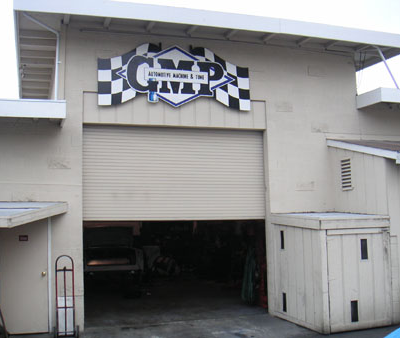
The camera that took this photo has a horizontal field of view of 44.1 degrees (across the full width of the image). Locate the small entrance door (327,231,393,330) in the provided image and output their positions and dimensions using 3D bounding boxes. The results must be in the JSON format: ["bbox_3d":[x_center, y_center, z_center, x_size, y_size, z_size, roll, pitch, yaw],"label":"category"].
[{"bbox_3d":[2.648,1.843,8.155,1.240,1.565,0.060,1,-5,-17],"label":"small entrance door"}]

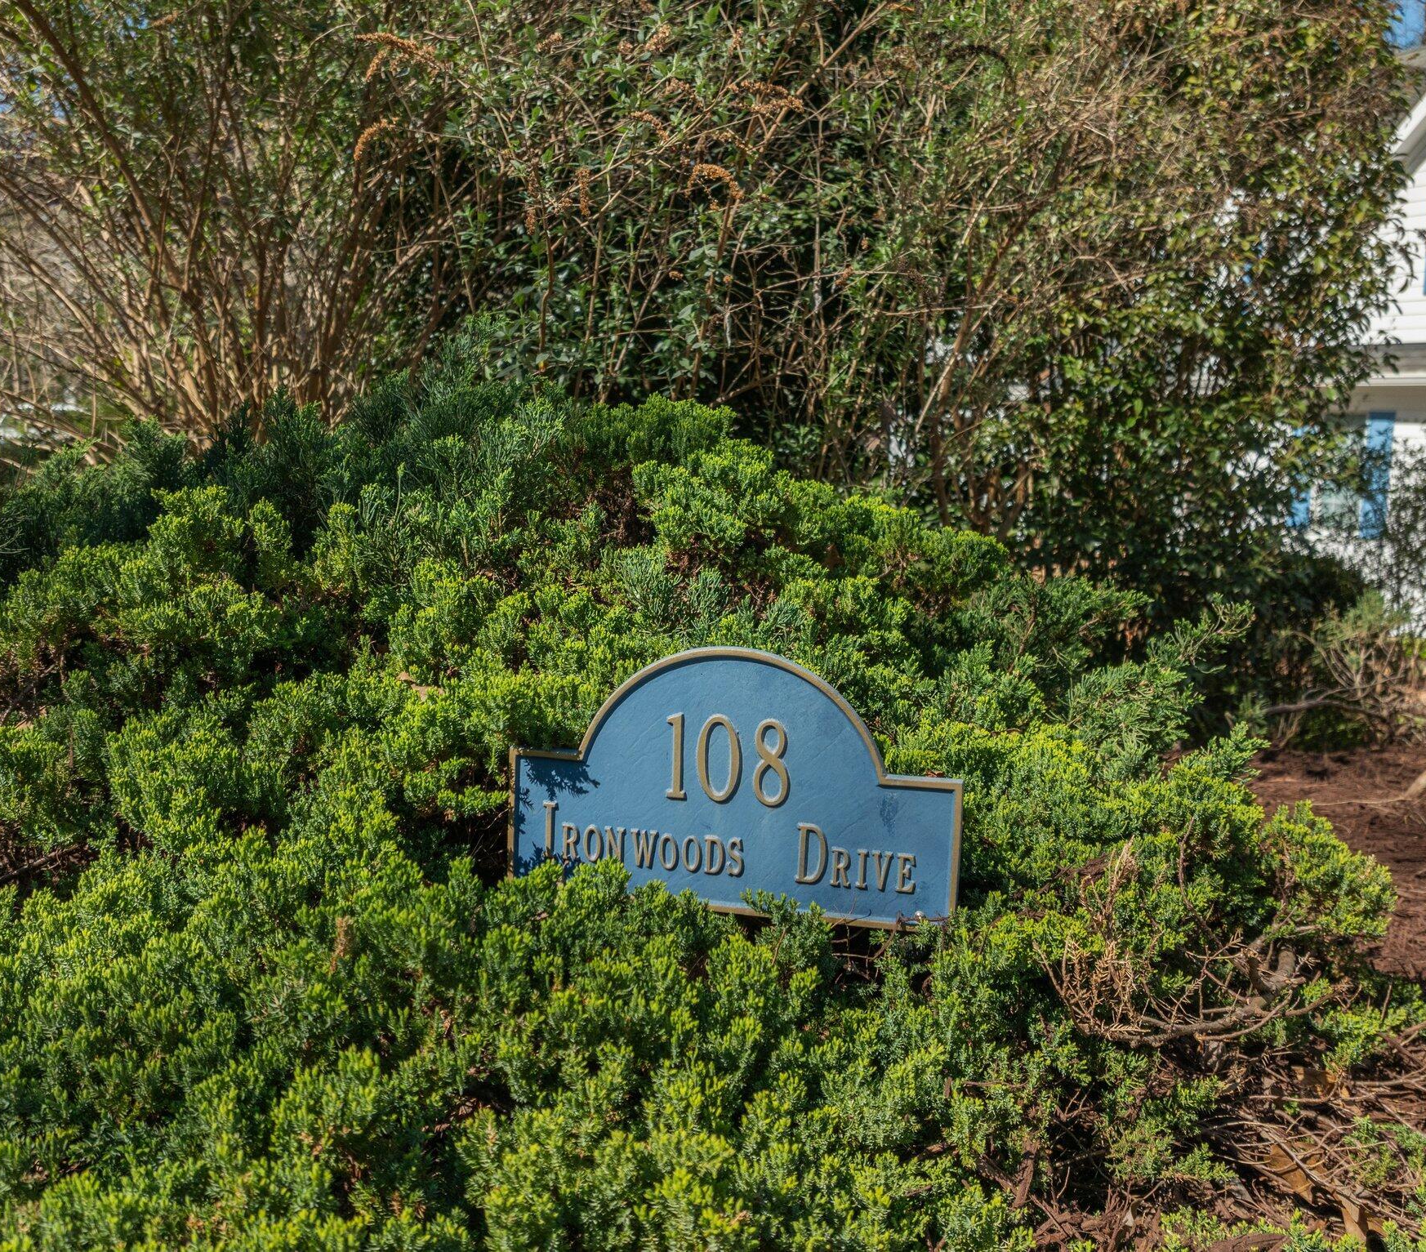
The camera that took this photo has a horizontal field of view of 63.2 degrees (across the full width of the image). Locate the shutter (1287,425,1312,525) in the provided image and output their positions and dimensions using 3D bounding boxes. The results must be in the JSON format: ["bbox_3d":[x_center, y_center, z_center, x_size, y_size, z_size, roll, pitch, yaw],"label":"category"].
[{"bbox_3d":[8.547,-2.268,16.892,0.040,1.710,0.345,-11,16,-29],"label":"shutter"}]

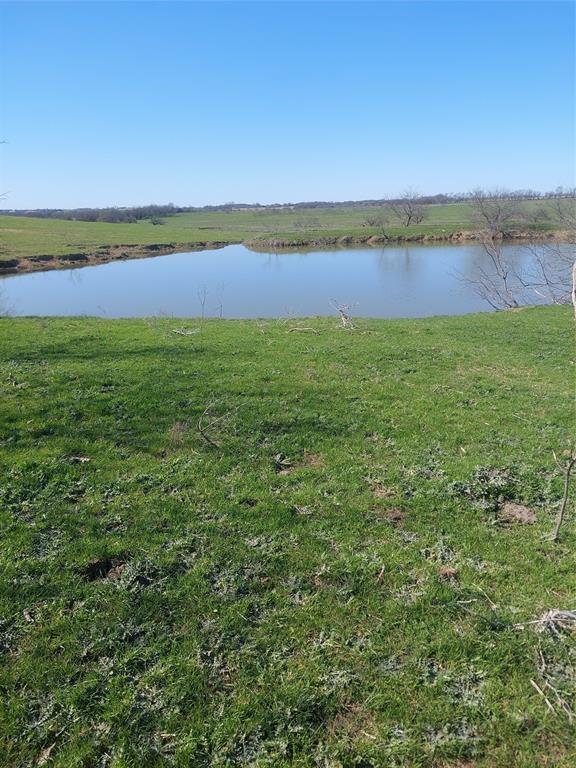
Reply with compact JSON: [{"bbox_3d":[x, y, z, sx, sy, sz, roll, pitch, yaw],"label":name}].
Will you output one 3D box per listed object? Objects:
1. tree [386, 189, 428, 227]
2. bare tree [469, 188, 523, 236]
[{"bbox_3d":[12.685,-18.786,57.000,4.300,4.100,4.100,-1,18,0],"label":"tree"},{"bbox_3d":[19.678,-16.217,50.500,5.000,4.500,4.600,-1,18,0],"label":"bare tree"}]

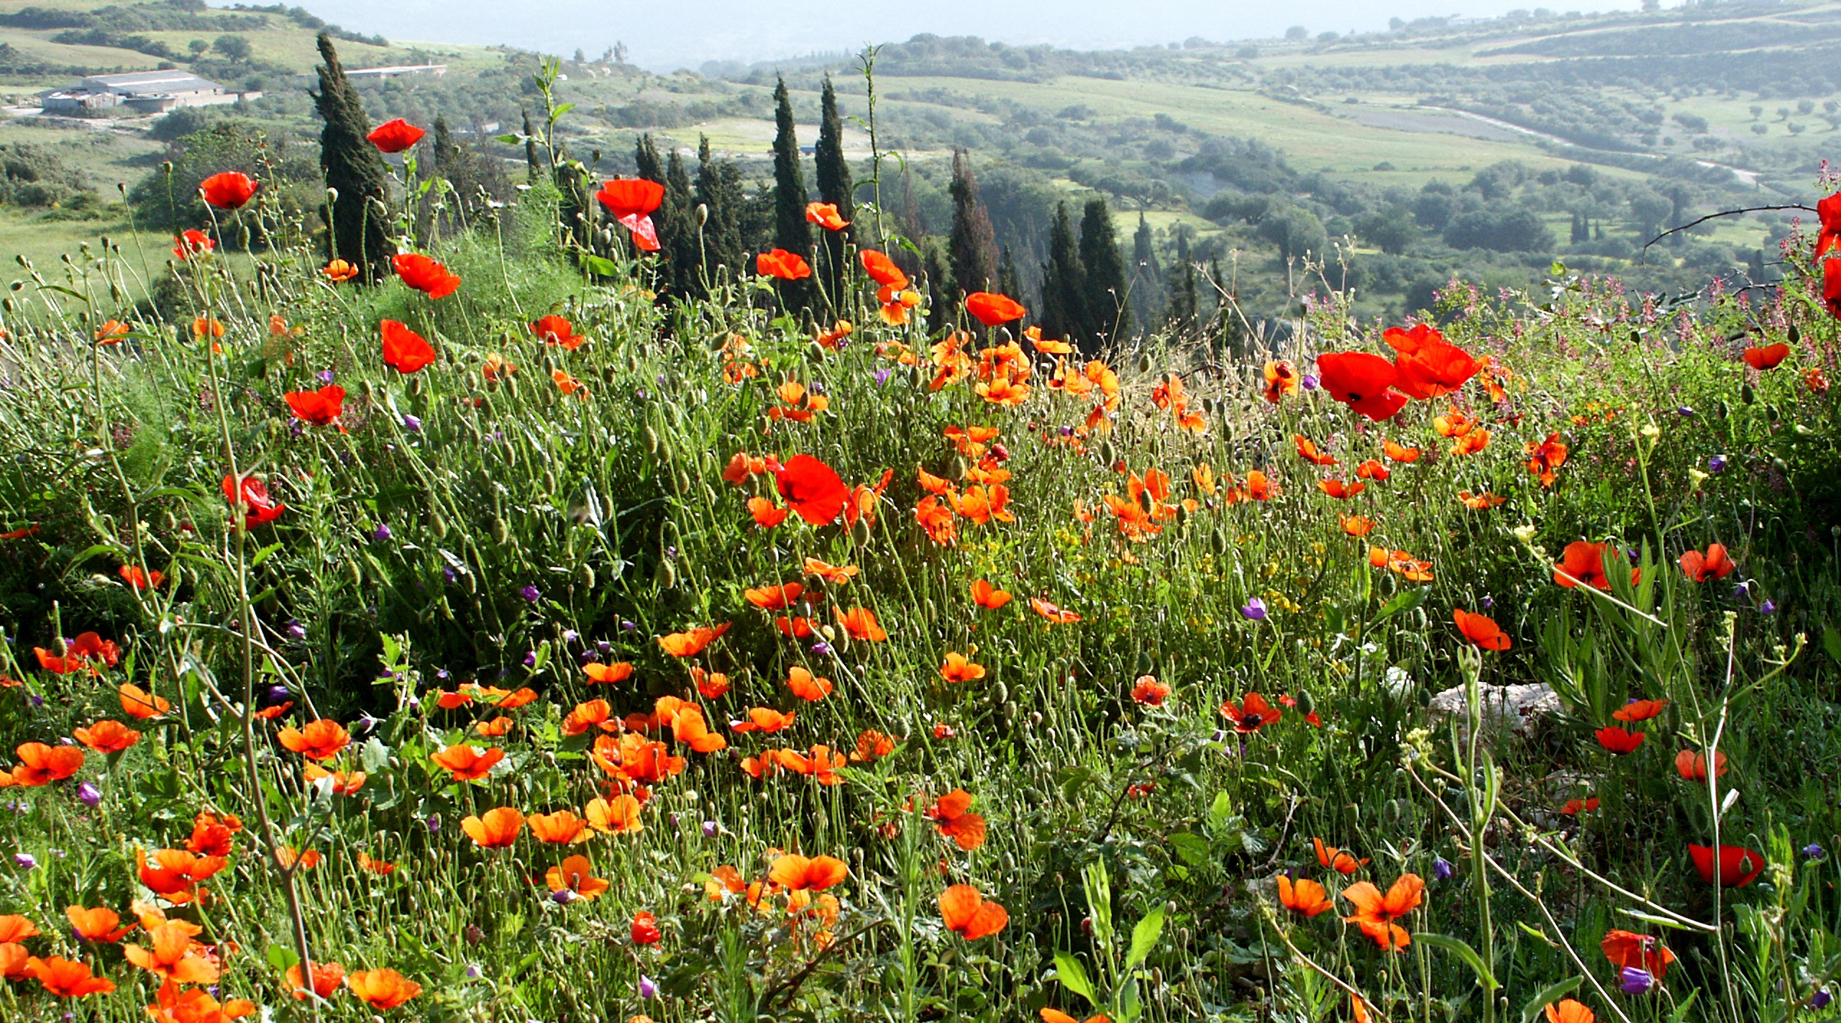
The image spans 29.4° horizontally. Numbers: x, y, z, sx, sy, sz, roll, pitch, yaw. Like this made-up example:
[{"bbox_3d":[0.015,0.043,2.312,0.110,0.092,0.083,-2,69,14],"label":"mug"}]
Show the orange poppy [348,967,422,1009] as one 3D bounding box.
[{"bbox_3d":[-0.434,0.387,2.850,0.060,0.028,0.058,0,7,0],"label":"orange poppy"}]

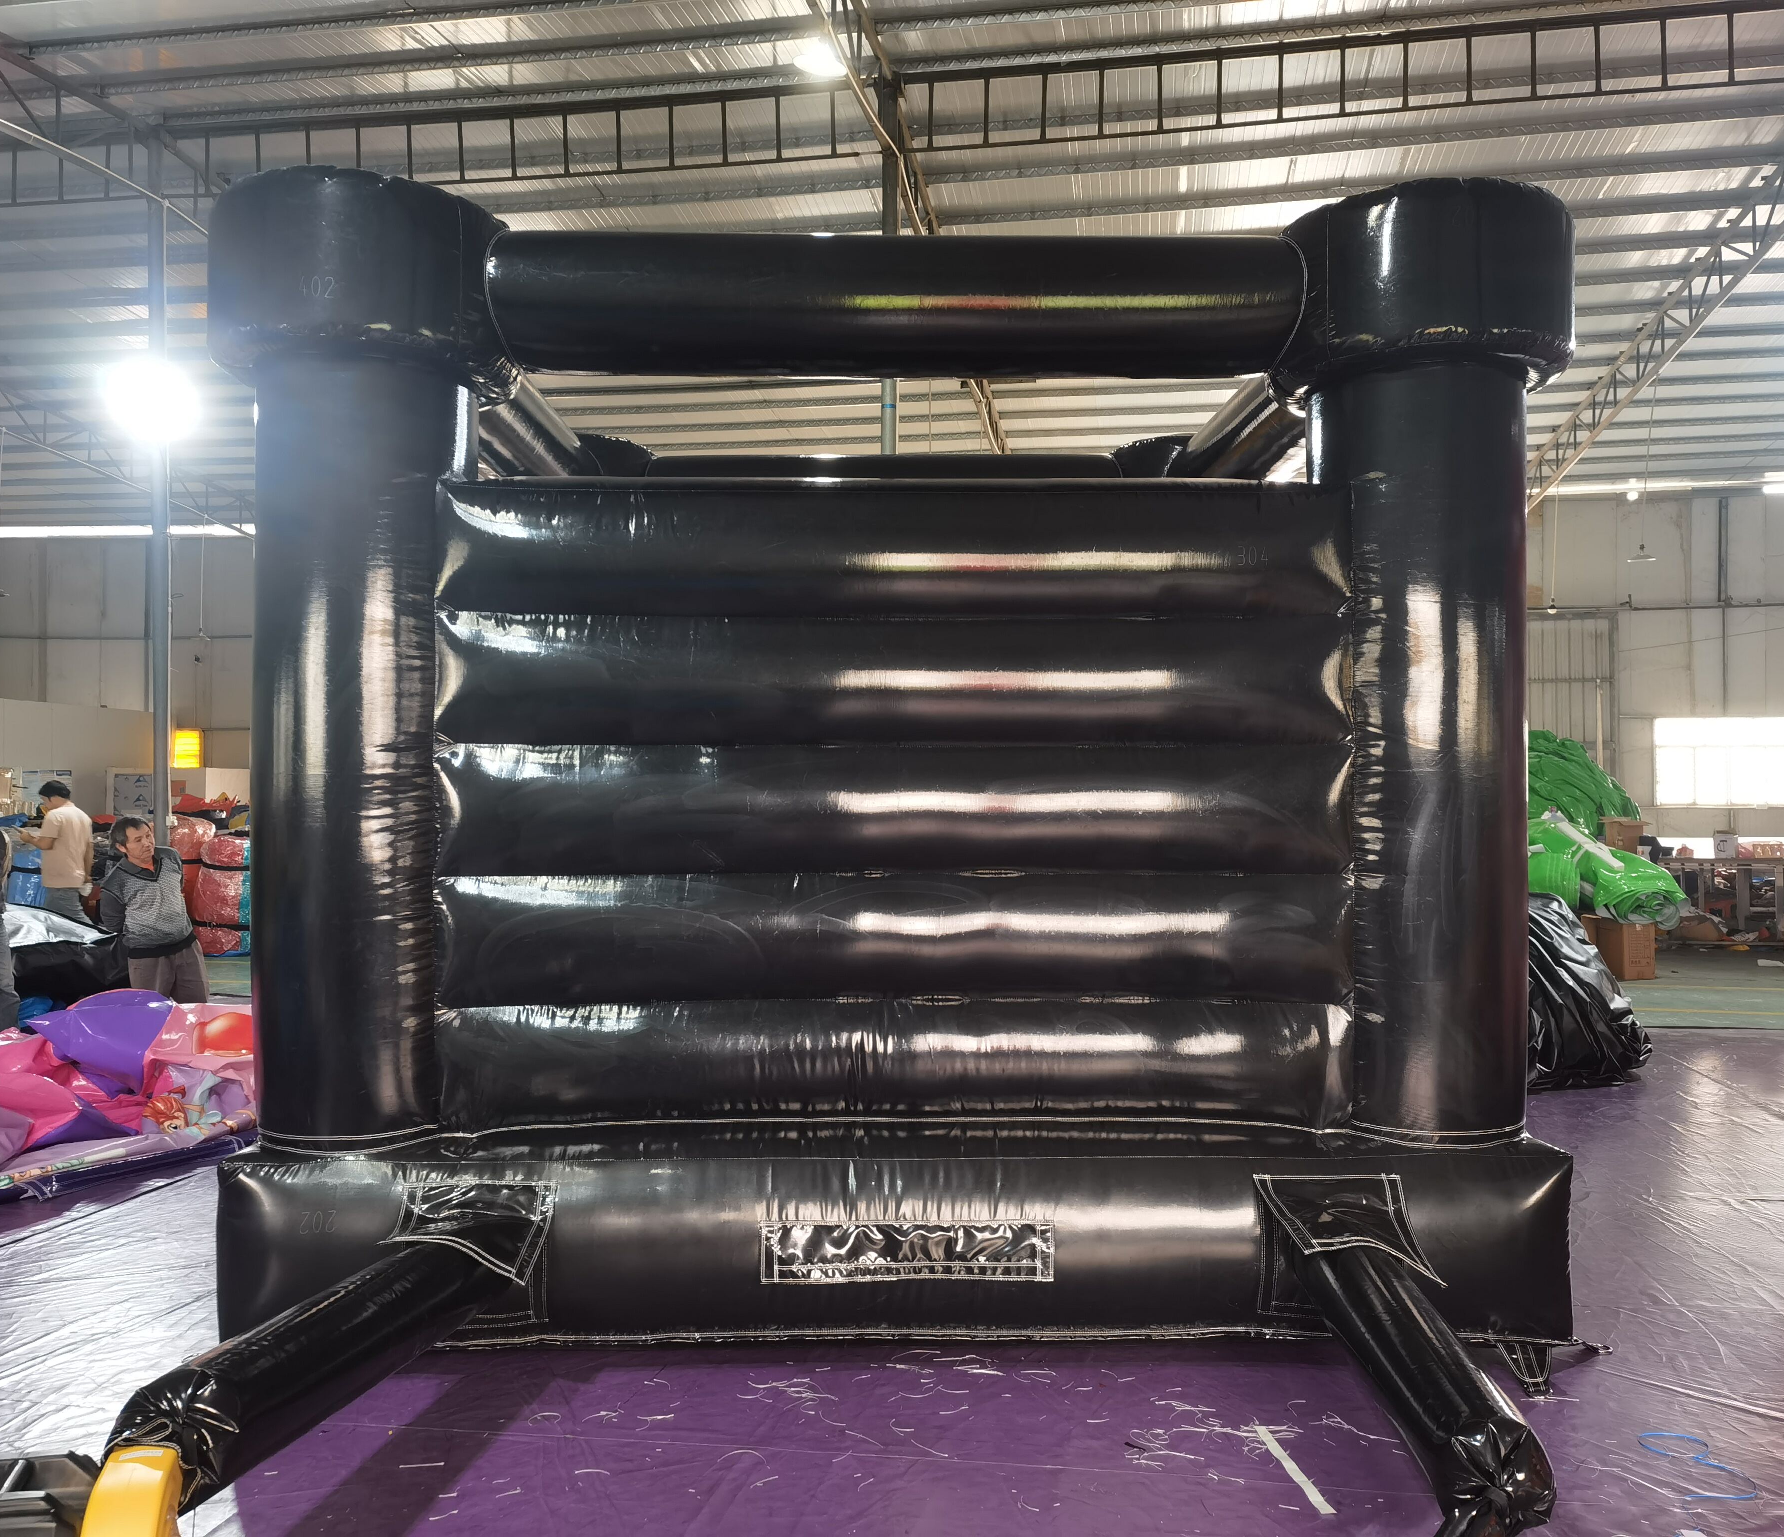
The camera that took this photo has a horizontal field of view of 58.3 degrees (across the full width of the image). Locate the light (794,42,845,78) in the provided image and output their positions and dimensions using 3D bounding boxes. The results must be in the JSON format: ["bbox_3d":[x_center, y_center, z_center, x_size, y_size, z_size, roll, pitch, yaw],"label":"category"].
[{"bbox_3d":[-0.433,-4.264,9.600,0.320,0.200,0.320,0,0,0],"label":"light"}]

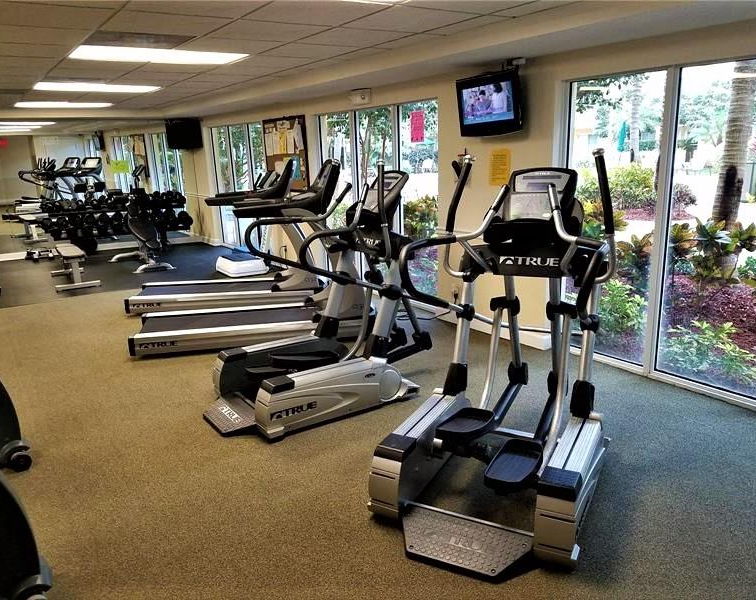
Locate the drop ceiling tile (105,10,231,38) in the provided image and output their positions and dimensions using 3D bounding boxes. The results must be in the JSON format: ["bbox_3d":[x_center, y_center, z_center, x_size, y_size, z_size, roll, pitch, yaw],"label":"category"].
[{"bbox_3d":[-1.175,-1.535,3.326,0.600,0.020,0.600,-12,17,-33],"label":"drop ceiling tile"}]

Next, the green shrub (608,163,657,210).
[{"bbox_3d":[5.460,-2.430,12.900,1.000,1.050,1.100,-12,17,-33],"label":"green shrub"}]

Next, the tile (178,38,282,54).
[{"bbox_3d":[-1.017,-1.754,4.148,0.610,0.020,0.610,-12,17,-33],"label":"tile"}]

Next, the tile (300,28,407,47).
[{"bbox_3d":[-0.169,-1.747,3.993,0.600,0.020,0.600,-12,17,-33],"label":"tile"}]

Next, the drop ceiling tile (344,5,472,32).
[{"bbox_3d":[0.175,-1.631,3.497,0.610,0.020,0.610,-12,17,-33],"label":"drop ceiling tile"}]

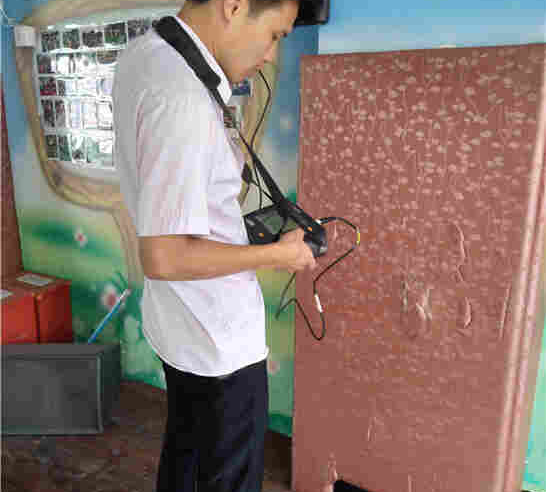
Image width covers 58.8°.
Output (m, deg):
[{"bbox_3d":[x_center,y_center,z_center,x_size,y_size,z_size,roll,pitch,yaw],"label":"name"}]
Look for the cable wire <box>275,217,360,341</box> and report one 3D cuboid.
[{"bbox_3d":[0.095,0.075,1.034,0.178,0.264,0.100,1,11,0],"label":"cable wire"}]

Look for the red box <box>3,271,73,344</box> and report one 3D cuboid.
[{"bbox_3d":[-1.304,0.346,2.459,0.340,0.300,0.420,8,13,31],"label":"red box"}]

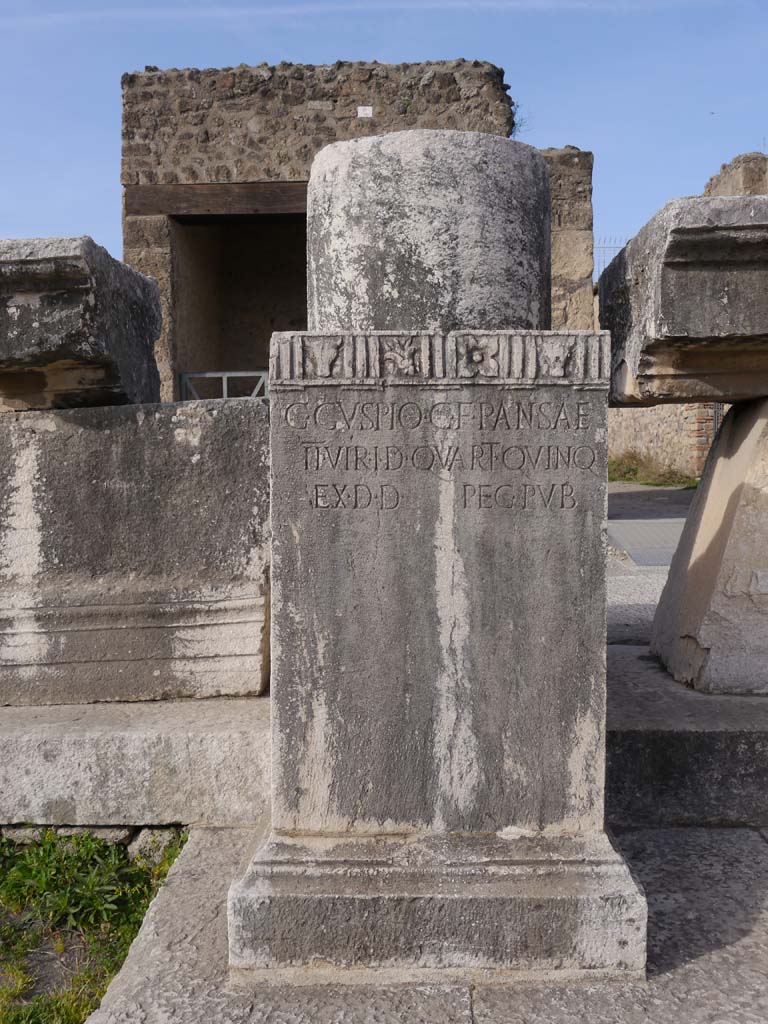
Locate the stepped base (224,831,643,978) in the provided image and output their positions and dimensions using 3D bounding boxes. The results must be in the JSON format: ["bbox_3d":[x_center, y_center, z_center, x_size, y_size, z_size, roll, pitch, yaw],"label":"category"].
[{"bbox_3d":[0.117,0.791,2.456,0.855,0.275,0.803,0,4,1],"label":"stepped base"}]

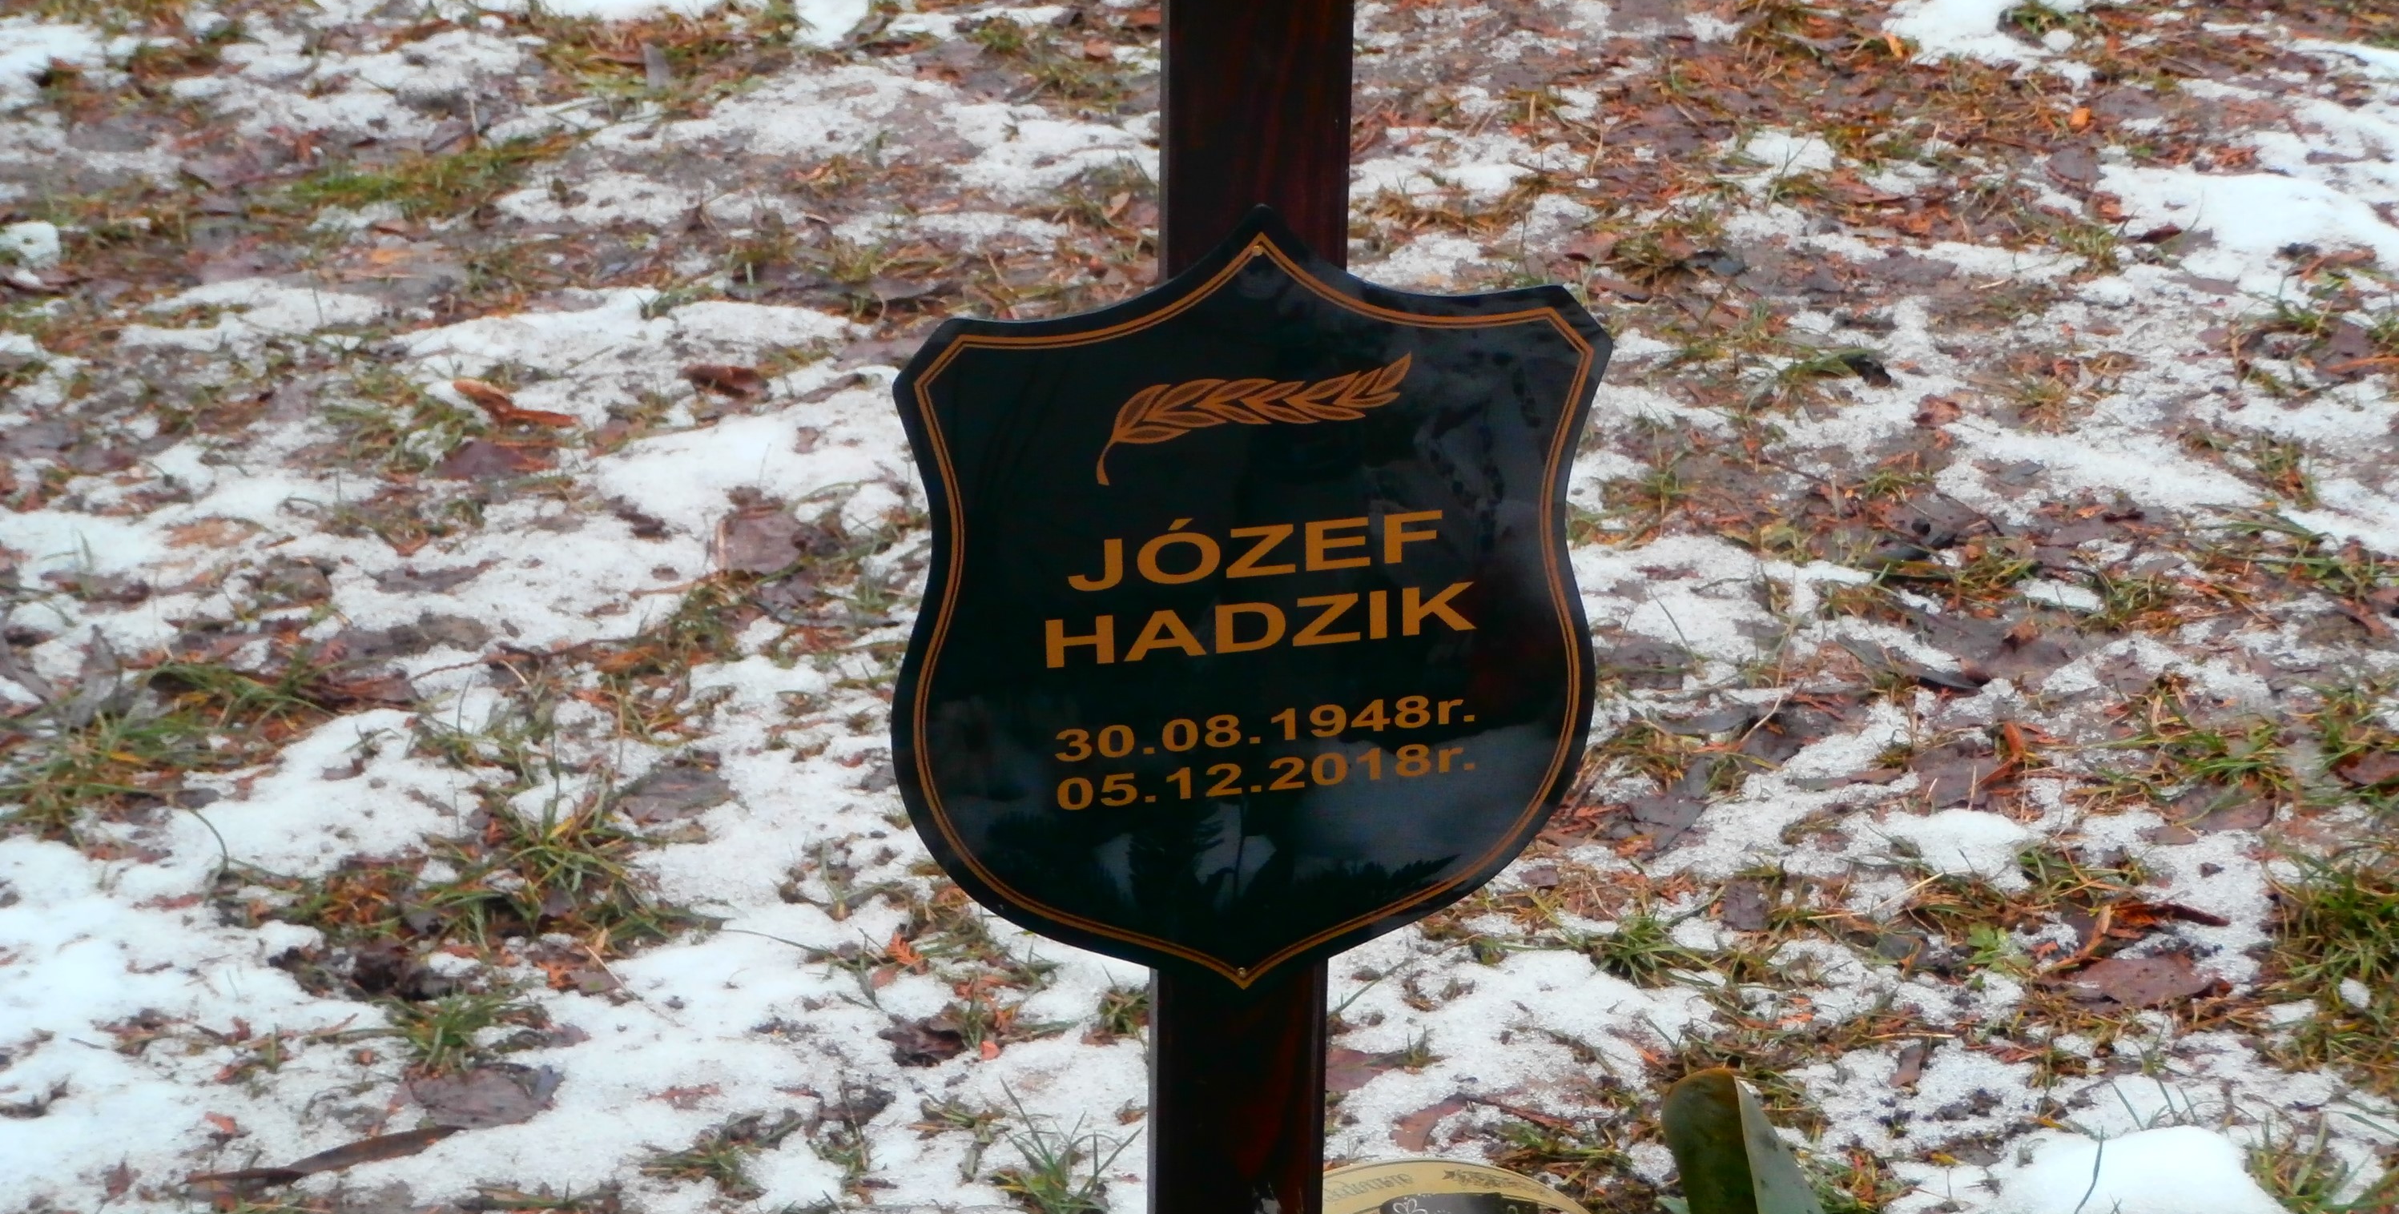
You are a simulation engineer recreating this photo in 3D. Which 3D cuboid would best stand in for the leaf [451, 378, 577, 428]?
[{"bbox_3d":[-0.402,-0.120,3.495,0.072,0.018,0.030,8,28,13],"label":"leaf"}]

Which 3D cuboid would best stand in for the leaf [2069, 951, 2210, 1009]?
[{"bbox_3d":[0.463,0.184,2.938,0.070,0.011,0.040,1,27,0],"label":"leaf"}]

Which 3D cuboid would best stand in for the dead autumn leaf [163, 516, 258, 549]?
[{"bbox_3d":[-0.557,-0.042,3.355,0.053,0.007,0.032,1,27,0],"label":"dead autumn leaf"}]

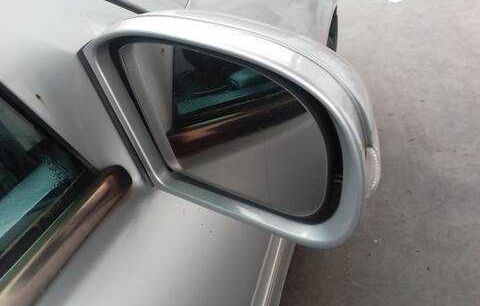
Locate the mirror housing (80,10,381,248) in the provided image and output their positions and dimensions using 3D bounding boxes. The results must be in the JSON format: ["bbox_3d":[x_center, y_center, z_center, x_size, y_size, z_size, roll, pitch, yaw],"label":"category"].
[{"bbox_3d":[0.016,-0.036,0.330,0.239,0.182,0.120,18,45,18],"label":"mirror housing"}]

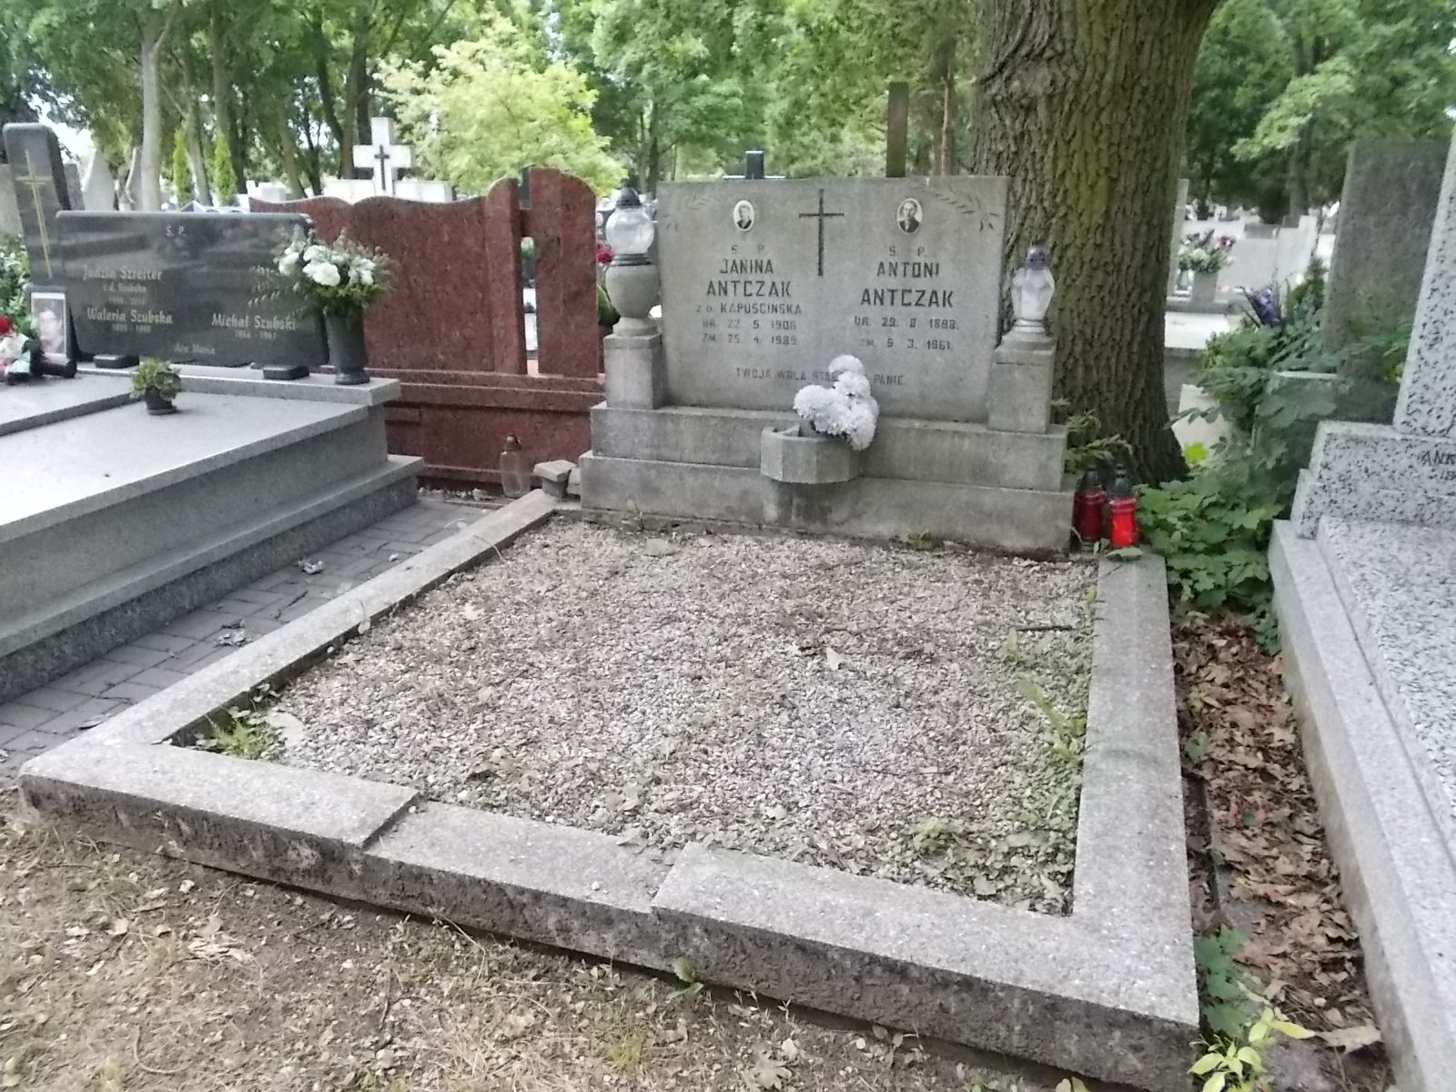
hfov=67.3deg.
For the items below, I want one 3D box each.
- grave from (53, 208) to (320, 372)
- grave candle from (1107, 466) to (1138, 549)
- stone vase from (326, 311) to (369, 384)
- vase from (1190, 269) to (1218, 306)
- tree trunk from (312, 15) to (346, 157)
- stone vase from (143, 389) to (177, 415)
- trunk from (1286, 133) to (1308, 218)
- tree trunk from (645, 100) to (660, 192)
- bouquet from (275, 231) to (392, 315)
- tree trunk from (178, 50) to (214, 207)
[{"bbox_3d":[-2.449,-1.172,4.990,1.430,0.640,0.080,6,18,20],"label":"grave"},{"bbox_3d":[1.310,-0.126,3.618,0.089,0.268,0.089,1,18,20],"label":"grave candle"},{"bbox_3d":[-1.606,-0.846,4.622,0.156,0.315,0.156,5,20,19],"label":"stone vase"},{"bbox_3d":[3.351,-1.827,7.672,0.167,0.235,0.167,5,20,19],"label":"vase"},{"bbox_3d":[-7.634,-8.756,21.009,0.240,2.607,0.240,5,20,19],"label":"tree trunk"},{"bbox_3d":[-2.373,-0.611,4.563,0.125,0.100,0.125,6,21,19],"label":"stone vase"},{"bbox_3d":[9.390,-5.993,18.003,0.281,1.459,0.281,5,20,19],"label":"trunk"},{"bbox_3d":[-2.239,-11.739,32.897,0.260,2.950,0.260,6,21,19],"label":"tree trunk"},{"bbox_3d":[-1.651,-1.139,4.567,0.480,0.340,0.420,6,21,19],"label":"bouquet"},{"bbox_3d":[-10.189,-7.865,21.011,0.262,2.947,0.262,5,20,19],"label":"tree trunk"}]

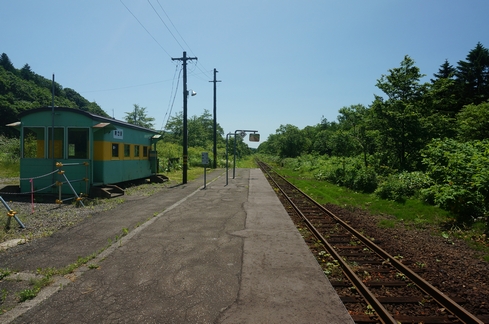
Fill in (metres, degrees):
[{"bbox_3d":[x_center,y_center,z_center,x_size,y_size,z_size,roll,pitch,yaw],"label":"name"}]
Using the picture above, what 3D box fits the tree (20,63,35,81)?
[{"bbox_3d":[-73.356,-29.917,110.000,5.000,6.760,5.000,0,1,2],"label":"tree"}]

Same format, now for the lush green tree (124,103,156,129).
[{"bbox_3d":[-11.727,-2.674,36.000,3.800,7.370,3.800,0,1,2],"label":"lush green tree"}]

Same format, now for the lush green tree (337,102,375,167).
[{"bbox_3d":[10.154,-1.697,29.500,4.000,7.030,4.000,0,1,2],"label":"lush green tree"}]

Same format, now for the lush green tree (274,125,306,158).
[{"bbox_3d":[8.765,-2.978,62.000,6.300,8.330,6.300,0,1,2],"label":"lush green tree"}]

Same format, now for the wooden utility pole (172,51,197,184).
[{"bbox_3d":[-3.381,-2.488,18.400,1.450,7.500,0.300,0,1,2],"label":"wooden utility pole"}]

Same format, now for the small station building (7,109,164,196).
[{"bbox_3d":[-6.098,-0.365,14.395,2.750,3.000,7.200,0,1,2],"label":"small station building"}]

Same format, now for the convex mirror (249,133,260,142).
[{"bbox_3d":[0.716,-1.652,22.400,0.730,0.570,0.150,0,1,-2],"label":"convex mirror"}]

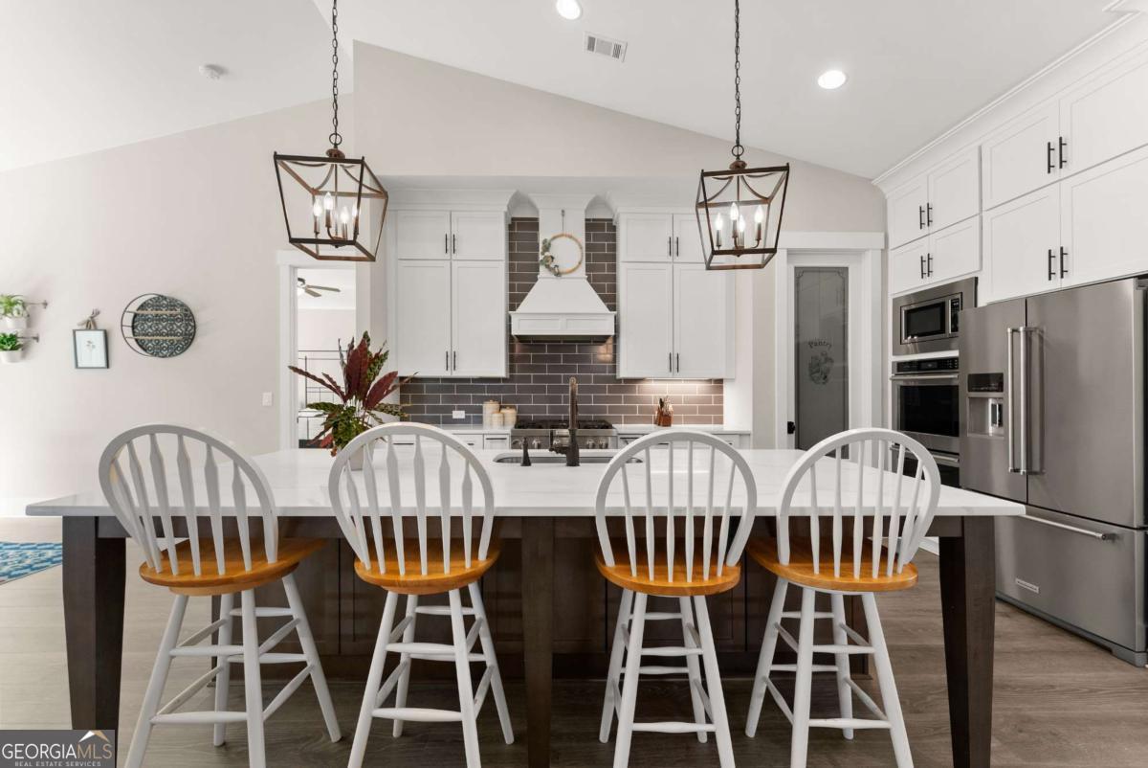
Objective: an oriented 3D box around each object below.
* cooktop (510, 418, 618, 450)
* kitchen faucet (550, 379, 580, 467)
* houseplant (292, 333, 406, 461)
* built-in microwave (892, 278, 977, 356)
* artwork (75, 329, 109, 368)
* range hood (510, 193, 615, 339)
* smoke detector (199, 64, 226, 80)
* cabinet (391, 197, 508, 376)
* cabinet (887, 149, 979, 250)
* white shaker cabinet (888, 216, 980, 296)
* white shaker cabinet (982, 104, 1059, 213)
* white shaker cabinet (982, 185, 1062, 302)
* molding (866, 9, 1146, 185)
[{"bbox_3d":[-0.087,0.460,4.120,0.914,0.220,0.650,0,0,-1],"label":"cooktop"},{"bbox_3d":[-0.045,0.187,2.350,0.155,0.440,0.240,0,0,0],"label":"kitchen faucet"},{"bbox_3d":[-1.085,0.078,2.180,0.600,0.660,0.540,0,0,0],"label":"houseplant"},{"bbox_3d":[2.880,-0.465,3.320,0.480,0.475,0.757,0,0,0],"label":"built-in microwave"},{"bbox_3d":[-4.736,-0.342,4.380,0.310,0.380,0.030,0,3,-1],"label":"artwork"},{"bbox_3d":[-0.096,-1.100,4.210,0.945,1.360,0.550,0,0,0],"label":"range hood"},{"bbox_3d":[-3.080,-2.635,3.800,0.145,0.050,0.145,-13,0,0],"label":"smoke detector"},{"bbox_3d":[-1.175,-0.884,4.290,1.090,1.650,0.350,0,0,-1],"label":"cabinet"},{"bbox_3d":[2.849,-1.341,3.347,0.420,0.440,0.820,0,0,-2],"label":"cabinet"},{"bbox_3d":[2.955,-0.935,3.340,0.600,0.390,0.830,0,0,0],"label":"white shaker cabinet"},{"bbox_3d":[2.877,-1.343,2.693,0.420,0.440,0.450,0,0,-2],"label":"white shaker cabinet"},{"bbox_3d":[2.878,-0.824,2.689,0.420,0.600,0.450,0,0,-2],"label":"white shaker cabinet"},{"bbox_3d":[2.596,-1.646,2.913,0.120,0.110,1.680,0,0,-2],"label":"molding"}]

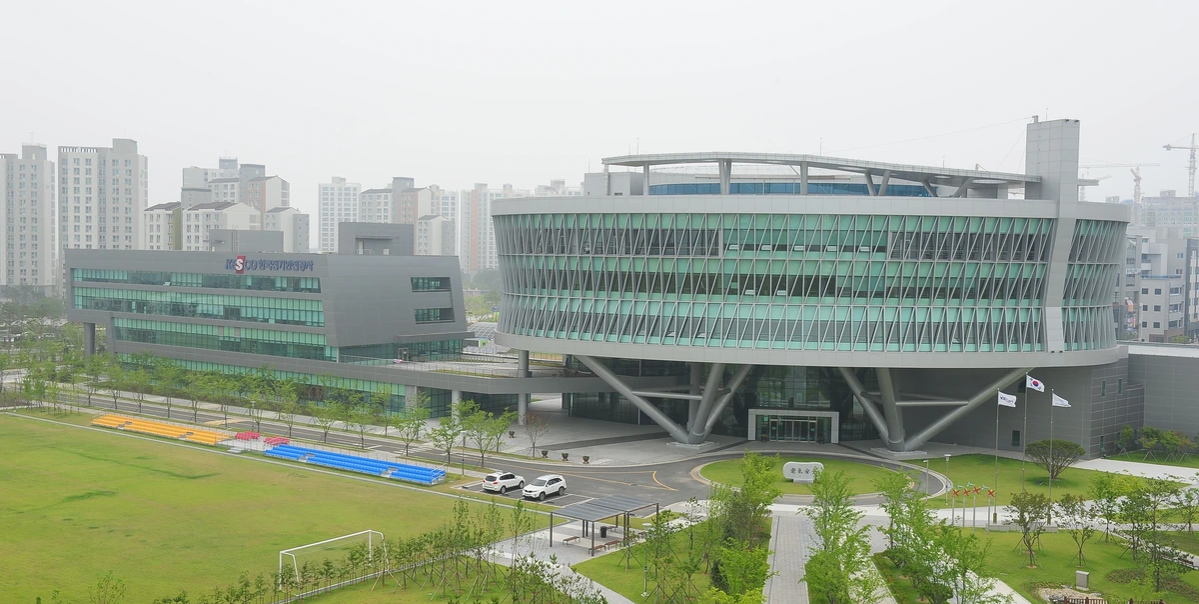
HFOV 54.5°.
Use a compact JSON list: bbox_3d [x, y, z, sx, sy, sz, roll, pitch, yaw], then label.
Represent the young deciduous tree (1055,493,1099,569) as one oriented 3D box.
[{"bbox_3d":[33.860,16.136,82.466,3.050,5.200,3.050,1,2,0],"label":"young deciduous tree"}]

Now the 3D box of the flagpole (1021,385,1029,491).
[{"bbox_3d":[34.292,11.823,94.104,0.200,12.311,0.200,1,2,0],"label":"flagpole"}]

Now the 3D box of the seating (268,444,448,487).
[{"bbox_3d":[-24.500,15.838,114.940,23.800,1.200,2.100,3,3,36],"label":"seating"}]

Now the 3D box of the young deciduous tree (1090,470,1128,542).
[{"bbox_3d":[39.233,15.737,89.645,3.003,5.415,3.003,1,2,0],"label":"young deciduous tree"}]

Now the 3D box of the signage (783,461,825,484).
[{"bbox_3d":[19.506,16.242,111.061,3.800,2.000,0.600,1,2,10],"label":"signage"}]

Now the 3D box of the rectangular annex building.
[{"bbox_3d":[-54.169,2.577,188.232,76.390,20.910,25.960,3,3,38],"label":"rectangular annex building"}]

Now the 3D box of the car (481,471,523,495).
[{"bbox_3d":[-8.576,16.255,106.140,1.880,1.720,4.650,3,3,35],"label":"car"}]

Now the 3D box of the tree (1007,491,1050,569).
[{"bbox_3d":[30.267,16.016,82.128,3.170,5.350,3.170,1,2,0],"label":"tree"}]

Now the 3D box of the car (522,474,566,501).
[{"bbox_3d":[-4.828,16.374,103.019,1.885,1.720,4.680,3,3,35],"label":"car"}]

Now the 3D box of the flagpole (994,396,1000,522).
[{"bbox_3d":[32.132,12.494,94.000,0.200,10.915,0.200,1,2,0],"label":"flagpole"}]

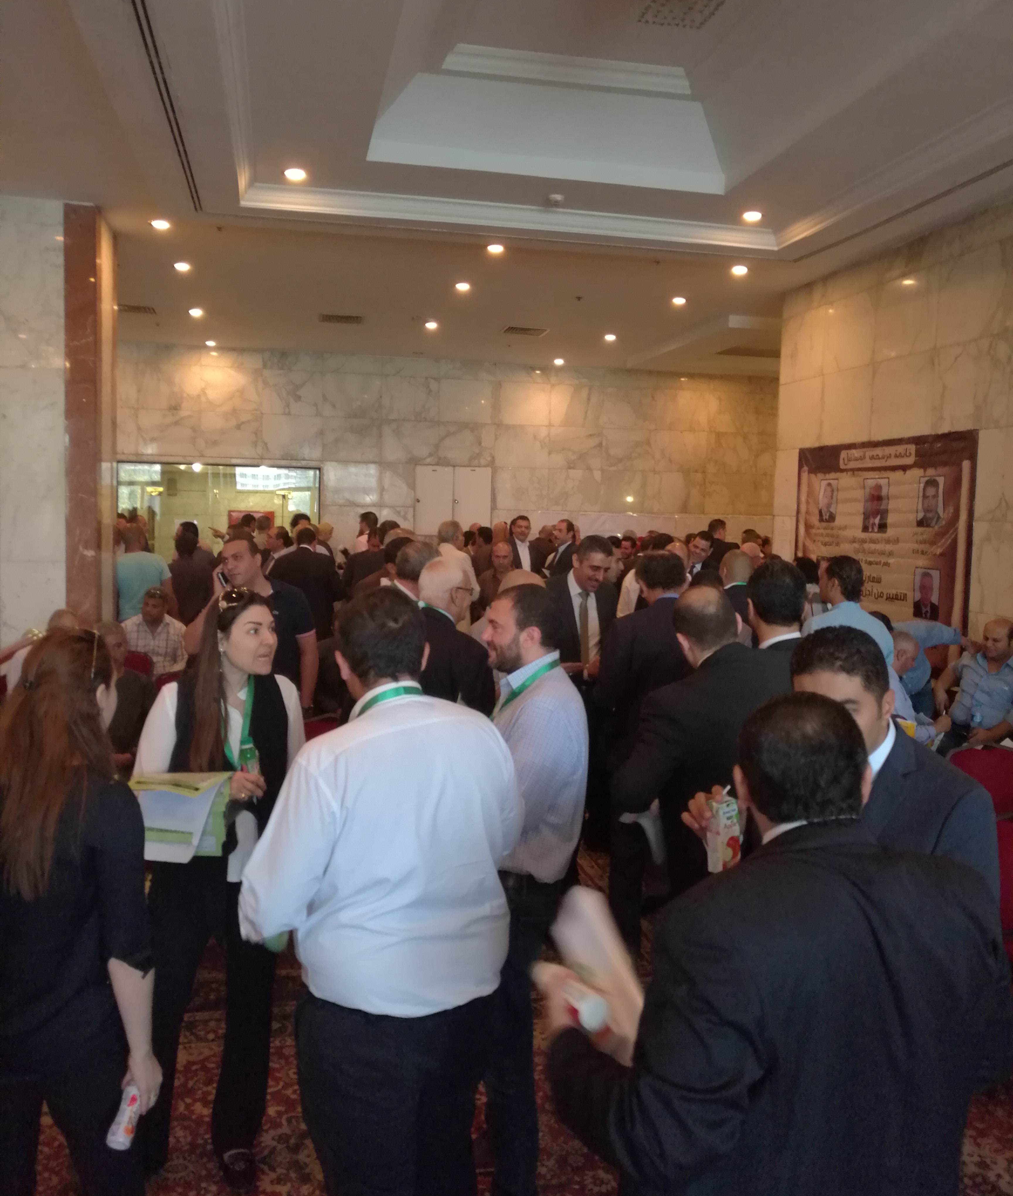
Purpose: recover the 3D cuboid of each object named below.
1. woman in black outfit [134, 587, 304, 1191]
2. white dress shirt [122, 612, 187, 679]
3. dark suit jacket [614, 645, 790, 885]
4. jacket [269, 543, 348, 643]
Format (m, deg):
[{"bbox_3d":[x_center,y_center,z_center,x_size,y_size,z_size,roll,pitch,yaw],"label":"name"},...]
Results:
[{"bbox_3d":[-0.792,0.807,2.900,0.500,1.640,0.380,0,5,-20],"label":"woman in black outfit"},{"bbox_3d":[-2.355,0.392,7.050,0.500,0.600,0.340,0,5,-14],"label":"white dress shirt"},{"bbox_3d":[0.616,0.533,3.027,0.560,0.740,0.380,0,5,-18],"label":"dark suit jacket"},{"bbox_3d":[-1.526,-0.060,8.000,0.600,0.740,0.360,1,5,-3],"label":"jacket"}]

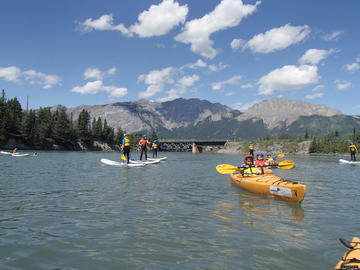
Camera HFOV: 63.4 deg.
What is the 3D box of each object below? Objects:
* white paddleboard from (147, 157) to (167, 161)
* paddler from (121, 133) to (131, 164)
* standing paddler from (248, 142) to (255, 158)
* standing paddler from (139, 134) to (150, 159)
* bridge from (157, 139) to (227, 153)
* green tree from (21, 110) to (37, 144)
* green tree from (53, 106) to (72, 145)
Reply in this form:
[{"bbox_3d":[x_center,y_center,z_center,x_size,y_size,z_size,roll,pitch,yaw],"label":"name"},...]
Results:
[{"bbox_3d":[-1.933,2.078,24.800,0.780,0.200,3.100,3,-4,-37],"label":"white paddleboard"},{"bbox_3d":[-3.069,0.777,16.400,0.500,1.740,0.600,-2,-4,44],"label":"paddler"},{"bbox_3d":[6.771,1.520,27.500,0.580,1.740,0.480,1,-3,-9],"label":"standing paddler"},{"bbox_3d":[-2.328,0.826,19.100,0.700,1.720,0.500,2,-3,-30],"label":"standing paddler"},{"bbox_3d":[4.533,4.863,120.000,29.500,5.100,5.000,0,-3,0],"label":"bridge"},{"bbox_3d":[-44.742,-2.658,86.000,4.600,10.400,4.600,0,-3,0],"label":"green tree"},{"bbox_3d":[-37.122,-2.843,92.000,5.800,12.300,5.800,0,-3,0],"label":"green tree"}]

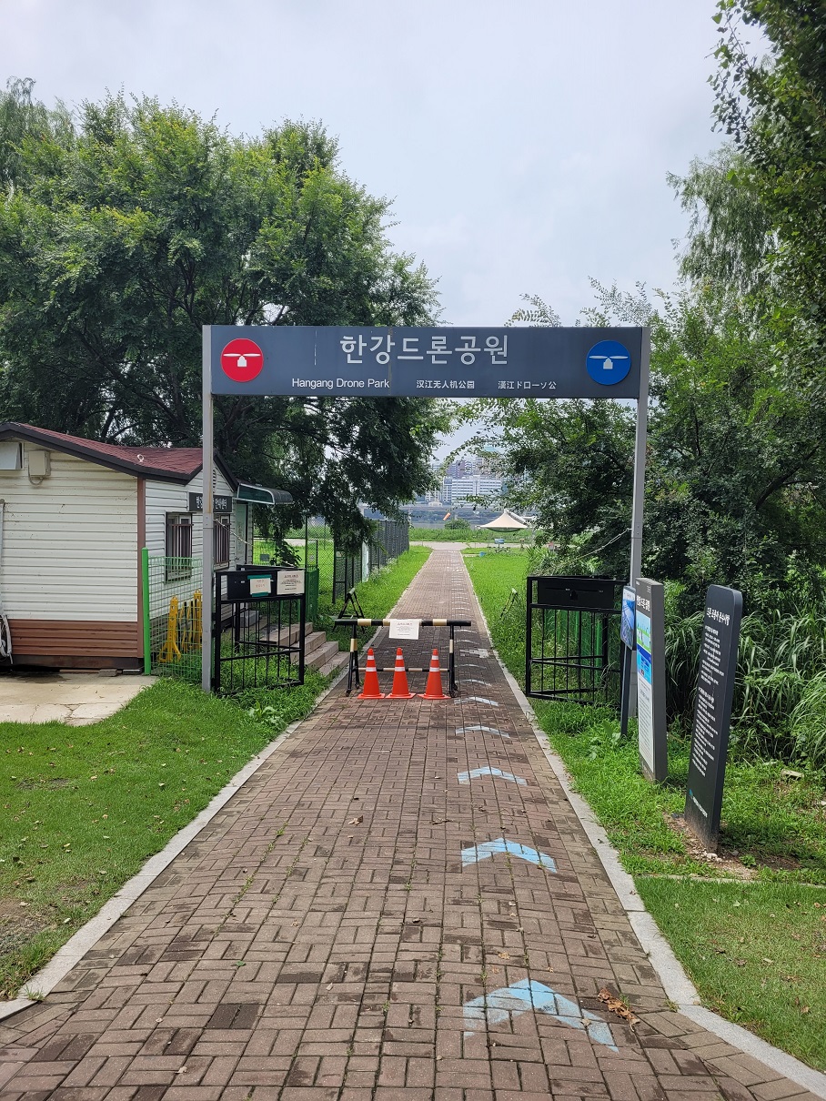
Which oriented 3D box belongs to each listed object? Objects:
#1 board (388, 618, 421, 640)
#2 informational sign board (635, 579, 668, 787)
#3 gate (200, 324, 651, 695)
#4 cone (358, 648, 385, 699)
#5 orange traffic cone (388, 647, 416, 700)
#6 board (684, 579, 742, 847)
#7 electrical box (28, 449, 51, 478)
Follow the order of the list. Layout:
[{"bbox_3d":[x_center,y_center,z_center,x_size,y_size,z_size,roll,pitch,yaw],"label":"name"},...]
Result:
[{"bbox_3d":[-0.119,1.146,12.000,0.420,0.290,0.020,1,2,1],"label":"board"},{"bbox_3d":[2.196,1.153,7.616,0.107,1.734,0.695,-2,2,5],"label":"informational sign board"},{"bbox_3d":[0.090,-0.438,11.249,5.992,5.152,0.130,1,2,4],"label":"gate"},{"bbox_3d":[-0.586,1.740,11.805,0.365,0.700,0.365,1,2,1],"label":"cone"},{"bbox_3d":[-0.166,1.740,11.805,0.365,0.700,0.365,1,3,10],"label":"orange traffic cone"},{"bbox_3d":[2.100,1.131,5.788,0.060,1.748,0.626,5,3,4],"label":"board"},{"bbox_3d":[-5.355,-1.246,11.880,0.230,0.342,0.160,1,2,2],"label":"electrical box"}]

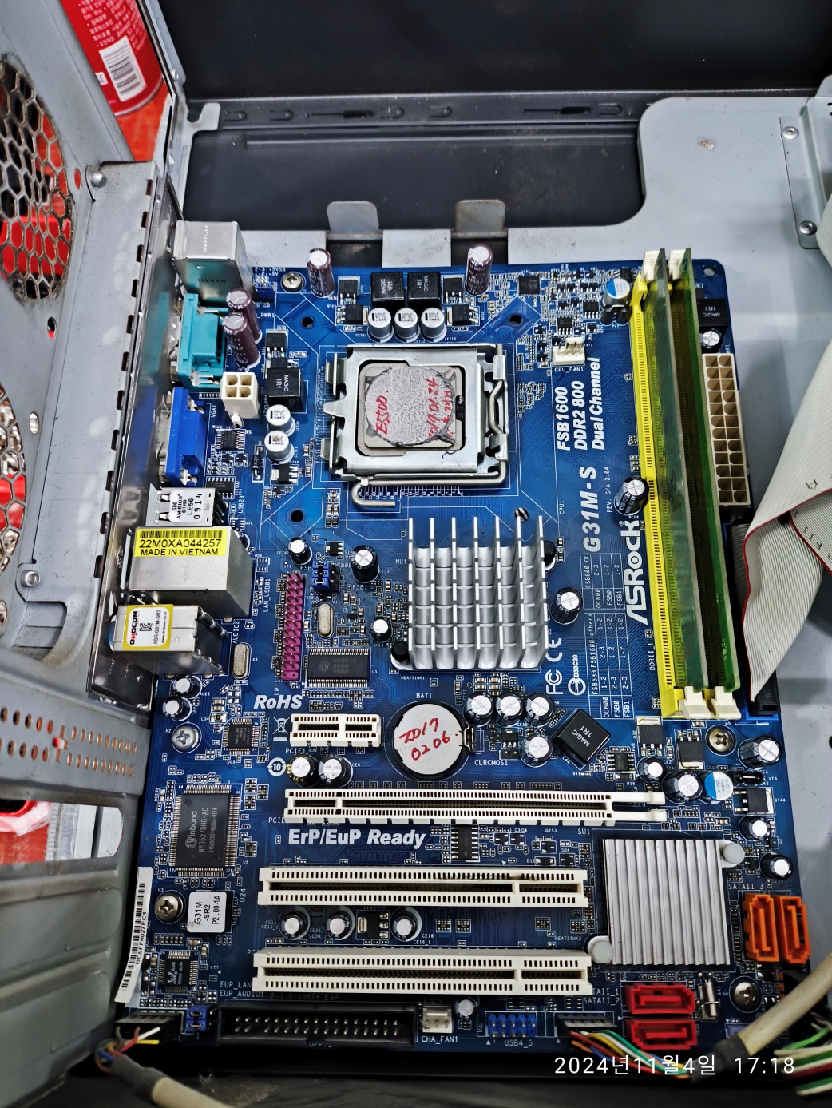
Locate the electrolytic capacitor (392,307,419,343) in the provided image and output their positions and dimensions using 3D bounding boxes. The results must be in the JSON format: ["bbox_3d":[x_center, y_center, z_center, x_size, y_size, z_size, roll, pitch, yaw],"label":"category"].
[{"bbox_3d":[-0.003,-0.078,0.274,0.008,0.008,0.008,0,73,1],"label":"electrolytic capacitor"}]

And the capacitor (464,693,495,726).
[{"bbox_3d":[0.018,0.044,0.230,0.008,0.012,0.008,0,72,1],"label":"capacitor"}]

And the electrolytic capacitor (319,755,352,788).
[{"bbox_3d":[-0.023,0.061,0.226,0.008,0.011,0.008,0,72,3],"label":"electrolytic capacitor"}]

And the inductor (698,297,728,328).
[{"bbox_3d":[0.097,-0.078,0.267,0.011,0.008,0.011,0,72,3],"label":"inductor"}]

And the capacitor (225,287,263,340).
[{"bbox_3d":[-0.058,-0.080,0.269,0.008,0.019,0.008,0,72,1],"label":"capacitor"}]

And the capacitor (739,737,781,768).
[{"bbox_3d":[0.096,0.055,0.223,0.008,0.011,0.008,0,72,3],"label":"capacitor"}]

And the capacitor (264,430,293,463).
[{"bbox_3d":[-0.045,-0.035,0.261,0.008,0.008,0.008,0,73,1],"label":"capacitor"}]

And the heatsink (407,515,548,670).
[{"bbox_3d":[0.017,0.012,0.231,0.038,0.025,0.038,0,72,1],"label":"heatsink"}]

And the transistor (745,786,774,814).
[{"bbox_3d":[0.096,0.070,0.225,0.009,0.002,0.007,0,72,1],"label":"transistor"}]

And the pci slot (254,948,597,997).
[{"bbox_3d":[0.002,0.108,0.208,0.085,0.014,0.009,0,72,1],"label":"pci slot"}]

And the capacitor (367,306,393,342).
[{"bbox_3d":[-0.012,-0.078,0.272,0.008,0.008,0.008,0,72,3],"label":"capacitor"}]

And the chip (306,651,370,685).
[{"bbox_3d":[-0.023,0.034,0.239,0.018,0.002,0.010,0,72,1],"label":"chip"}]

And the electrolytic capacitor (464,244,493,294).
[{"bbox_3d":[0.021,-0.097,0.273,0.008,0.018,0.008,0,72,1],"label":"electrolytic capacitor"}]

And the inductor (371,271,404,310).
[{"bbox_3d":[-0.010,-0.090,0.277,0.011,0.009,0.011,0,73,1],"label":"inductor"}]

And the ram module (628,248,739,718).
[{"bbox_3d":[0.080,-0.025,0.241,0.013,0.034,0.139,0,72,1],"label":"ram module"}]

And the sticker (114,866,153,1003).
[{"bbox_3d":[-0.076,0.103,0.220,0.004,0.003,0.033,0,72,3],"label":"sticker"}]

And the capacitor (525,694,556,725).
[{"bbox_3d":[0.035,0.045,0.232,0.008,0.011,0.008,0,72,1],"label":"capacitor"}]

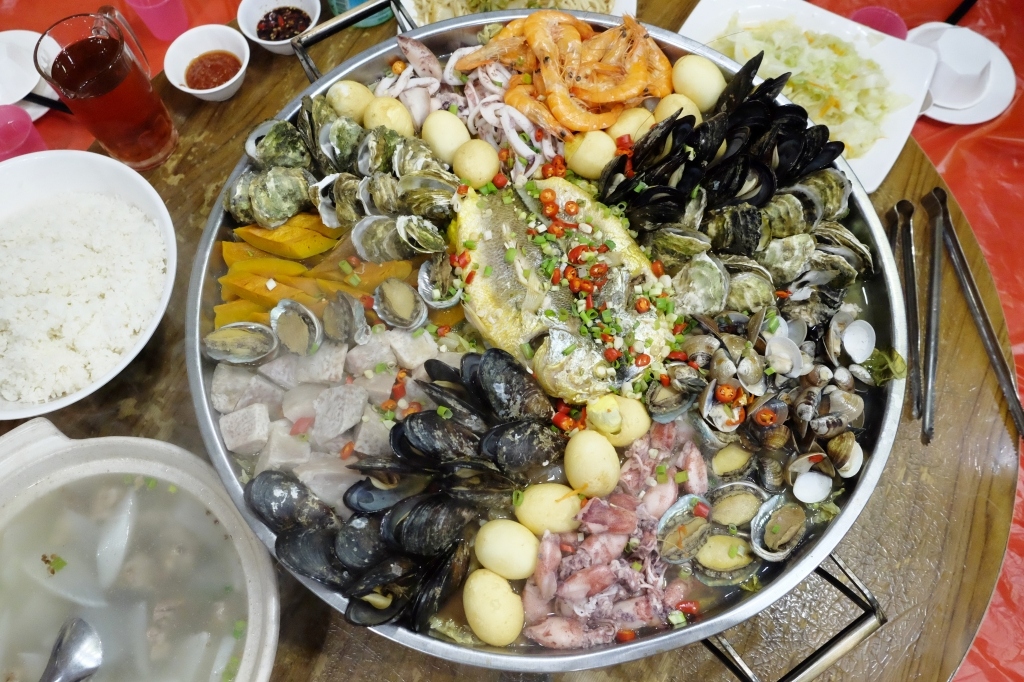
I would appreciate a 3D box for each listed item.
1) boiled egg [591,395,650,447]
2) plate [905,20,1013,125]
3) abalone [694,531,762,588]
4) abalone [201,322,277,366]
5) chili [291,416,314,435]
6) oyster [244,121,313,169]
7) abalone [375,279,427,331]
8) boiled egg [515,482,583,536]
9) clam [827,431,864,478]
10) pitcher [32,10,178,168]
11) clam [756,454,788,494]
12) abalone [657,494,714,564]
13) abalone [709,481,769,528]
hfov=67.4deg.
[{"bbox_3d":[0.088,0.065,0.628,0.054,0.043,0.043,26,71,10],"label":"boiled egg"},{"bbox_3d":[0.484,-0.297,0.847,0.140,0.020,0.140,0,68,0],"label":"plate"},{"bbox_3d":[0.166,0.168,0.593,0.052,0.022,0.042,7,69,4],"label":"abalone"},{"bbox_3d":[-0.232,0.003,0.657,0.065,0.022,0.039,2,69,2],"label":"abalone"},{"bbox_3d":[-0.171,0.069,0.625,0.022,0.008,0.010,-36,73,-12],"label":"chili"},{"bbox_3d":[-0.205,-0.172,0.673,0.058,0.028,0.044,-19,69,-7],"label":"oyster"},{"bbox_3d":[-0.096,-0.032,0.664,0.041,0.022,0.054,-38,73,-13],"label":"abalone"},{"bbox_3d":[0.030,0.134,0.612,0.056,0.043,0.043,7,69,3],"label":"boiled egg"},{"bbox_3d":[0.263,0.089,0.605,0.027,0.028,0.036,-29,71,-10],"label":"clam"},{"bbox_3d":[-0.390,-0.244,0.754,0.084,0.131,0.116,6,69,3],"label":"pitcher"},{"bbox_3d":[0.208,0.107,0.617,0.025,0.020,0.032,-17,71,-7],"label":"clam"},{"bbox_3d":[0.134,0.145,0.592,0.038,0.020,0.053,27,72,10],"label":"abalone"},{"bbox_3d":[0.179,0.130,0.609,0.053,0.022,0.041,-17,71,-7],"label":"abalone"}]

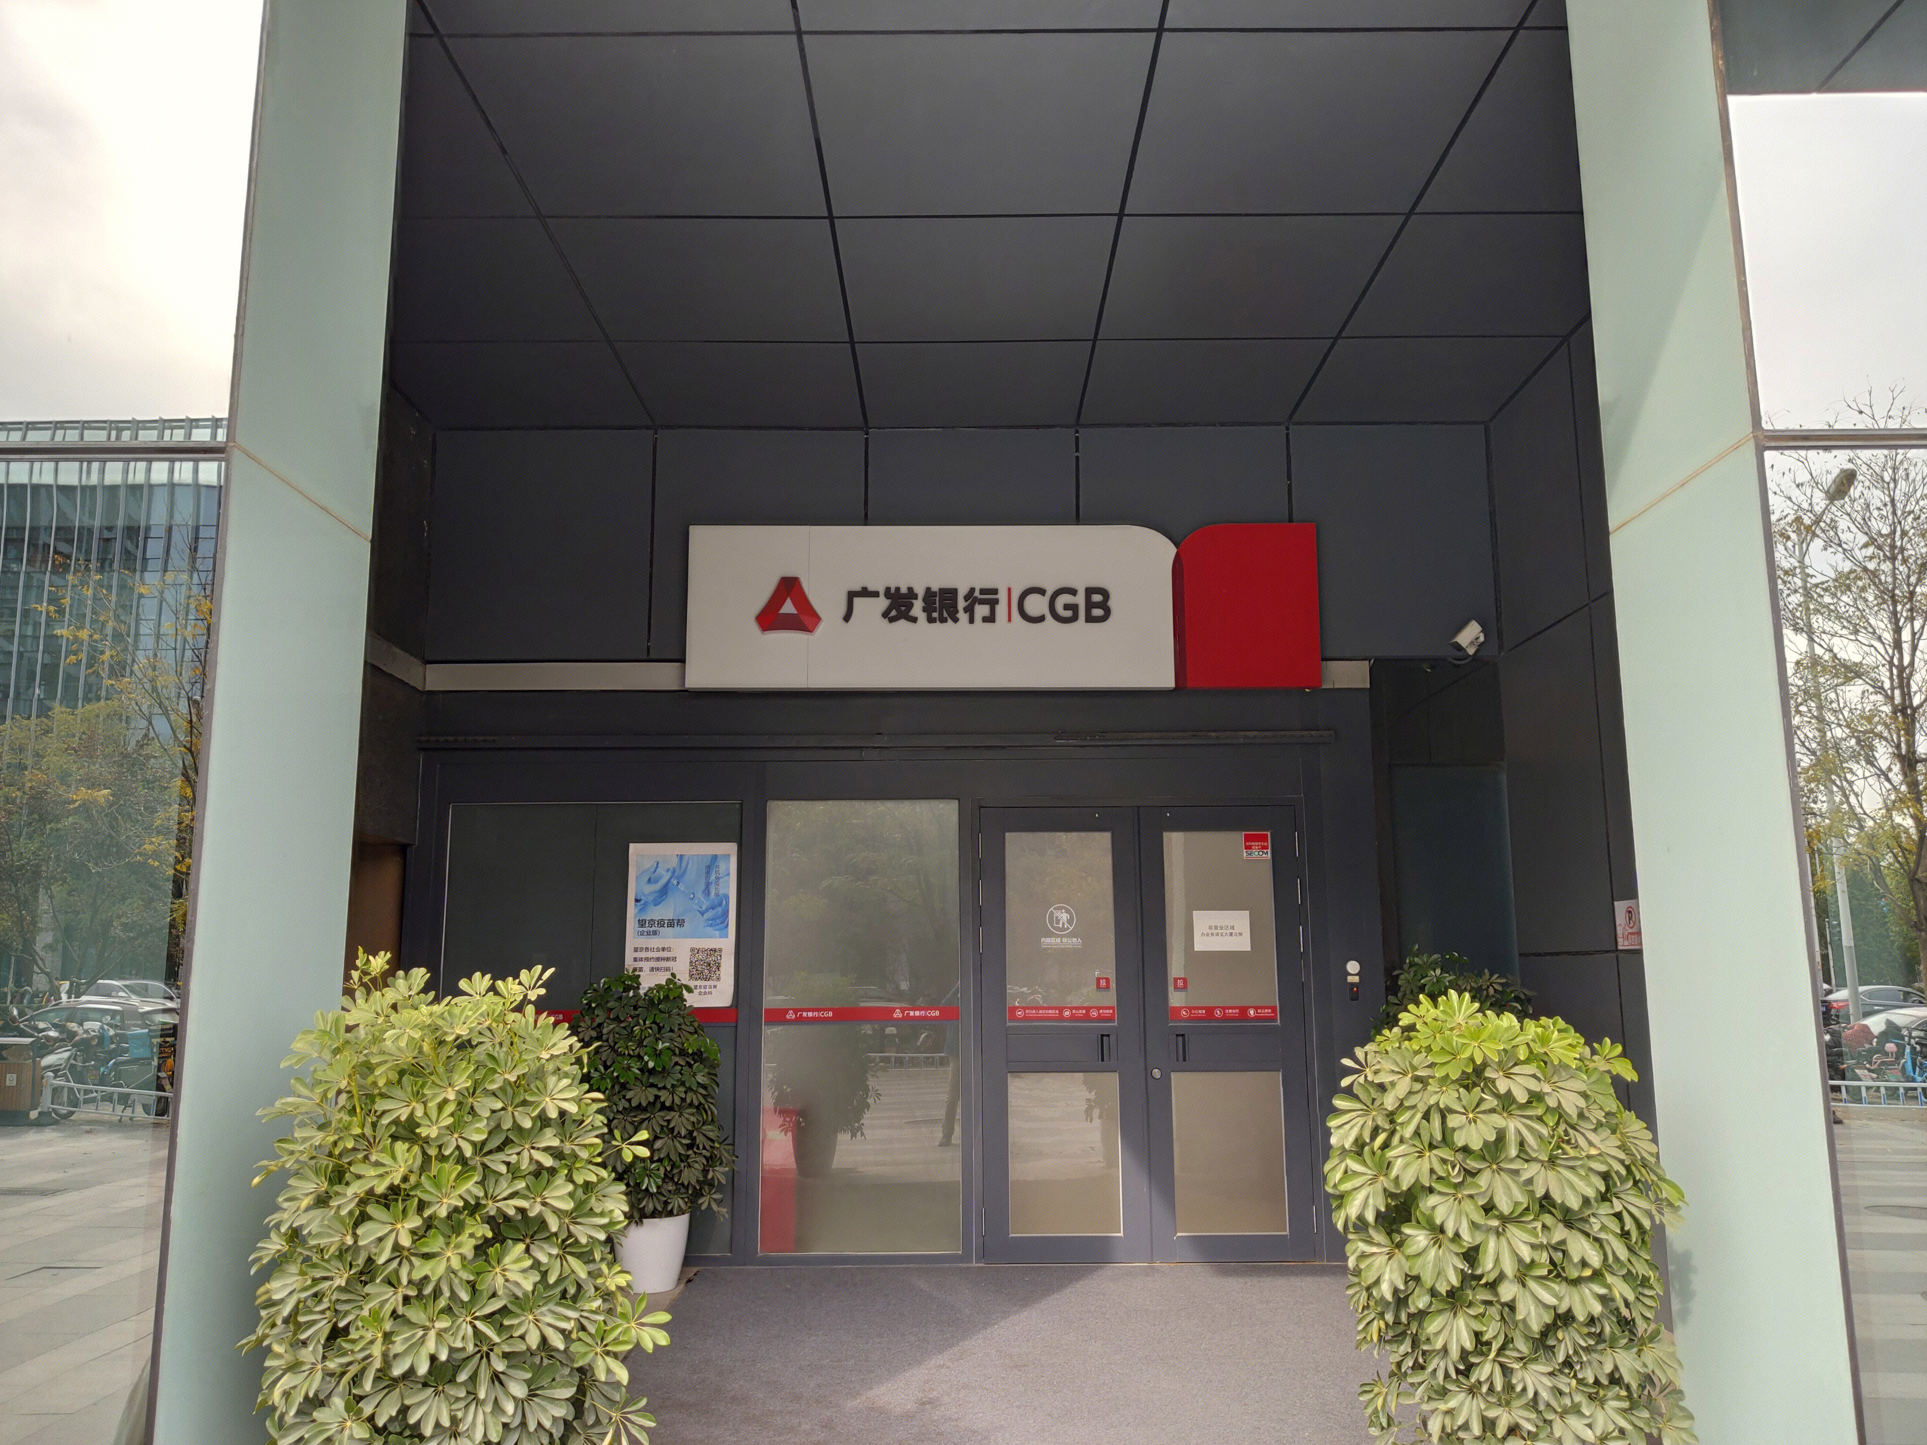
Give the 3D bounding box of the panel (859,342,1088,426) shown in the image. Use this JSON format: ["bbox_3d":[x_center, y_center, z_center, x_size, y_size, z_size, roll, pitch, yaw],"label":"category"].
[{"bbox_3d":[0.054,-1.810,7.709,1.206,0.040,1.110,0,-10,0],"label":"panel"}]

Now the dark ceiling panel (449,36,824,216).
[{"bbox_3d":[-1.146,-2.216,5.420,1.199,0.040,1.180,0,-10,0],"label":"dark ceiling panel"}]

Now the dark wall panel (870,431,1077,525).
[{"bbox_3d":[0.058,-1.019,8.150,1.206,1.361,0.040,0,-10,0],"label":"dark wall panel"}]

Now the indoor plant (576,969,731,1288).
[{"bbox_3d":[-1.498,1.972,7.040,0.751,1.469,0.751,0,-10,0],"label":"indoor plant"}]

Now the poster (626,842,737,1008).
[{"bbox_3d":[-1.503,1.079,7.705,0.576,0.864,0.010,0,-10,0],"label":"poster"}]

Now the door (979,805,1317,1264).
[{"bbox_3d":[0.954,1.614,7.636,1.708,2.354,0.070,0,-10,0],"label":"door"}]

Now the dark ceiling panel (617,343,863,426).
[{"bbox_3d":[-1.148,-1.803,7.706,1.199,0.040,1.110,0,-10,0],"label":"dark ceiling panel"}]

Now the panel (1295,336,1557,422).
[{"bbox_3d":[2.424,-1.825,7.713,1.136,0.040,1.110,0,-10,0],"label":"panel"}]

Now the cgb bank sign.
[{"bbox_3d":[0.220,-0.631,7.999,3.467,0.924,0.120,0,-10,0],"label":"cgb bank sign"}]

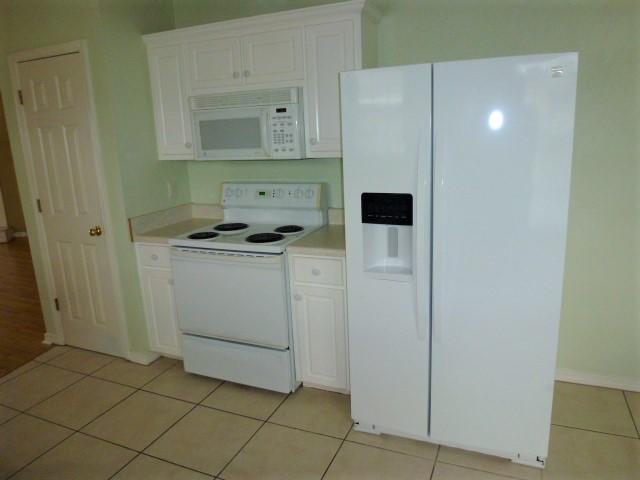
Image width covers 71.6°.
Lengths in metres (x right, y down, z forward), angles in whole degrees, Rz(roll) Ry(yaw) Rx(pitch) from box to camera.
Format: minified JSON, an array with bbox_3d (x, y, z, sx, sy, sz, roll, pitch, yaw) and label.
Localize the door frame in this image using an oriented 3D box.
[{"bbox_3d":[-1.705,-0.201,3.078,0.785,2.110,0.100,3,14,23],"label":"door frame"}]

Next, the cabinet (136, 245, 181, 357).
[{"bbox_3d":[-0.912,0.372,3.220,0.377,0.865,0.623,3,14,23],"label":"cabinet"}]

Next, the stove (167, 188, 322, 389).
[{"bbox_3d":[-0.412,0.255,2.902,0.764,1.190,0.675,3,14,23],"label":"stove"}]

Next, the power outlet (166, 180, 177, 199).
[{"bbox_3d":[-1.072,-0.366,3.218,0.010,0.117,0.075,3,14,23],"label":"power outlet"}]

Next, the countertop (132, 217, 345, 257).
[{"bbox_3d":[-0.418,-0.041,2.897,1.496,0.040,0.637,3,14,23],"label":"countertop"}]

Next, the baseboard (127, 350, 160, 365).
[{"bbox_3d":[-1.248,0.801,3.146,0.178,0.090,0.132,3,14,23],"label":"baseboard"}]

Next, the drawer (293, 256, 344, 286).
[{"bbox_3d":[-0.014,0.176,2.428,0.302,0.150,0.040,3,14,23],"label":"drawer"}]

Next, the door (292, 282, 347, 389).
[{"bbox_3d":[0.003,0.551,2.510,0.300,0.580,0.037,3,14,23],"label":"door"}]

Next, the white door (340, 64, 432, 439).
[{"bbox_3d":[0.309,0.108,2.009,0.379,1.660,0.110,3,14,21],"label":"white door"}]

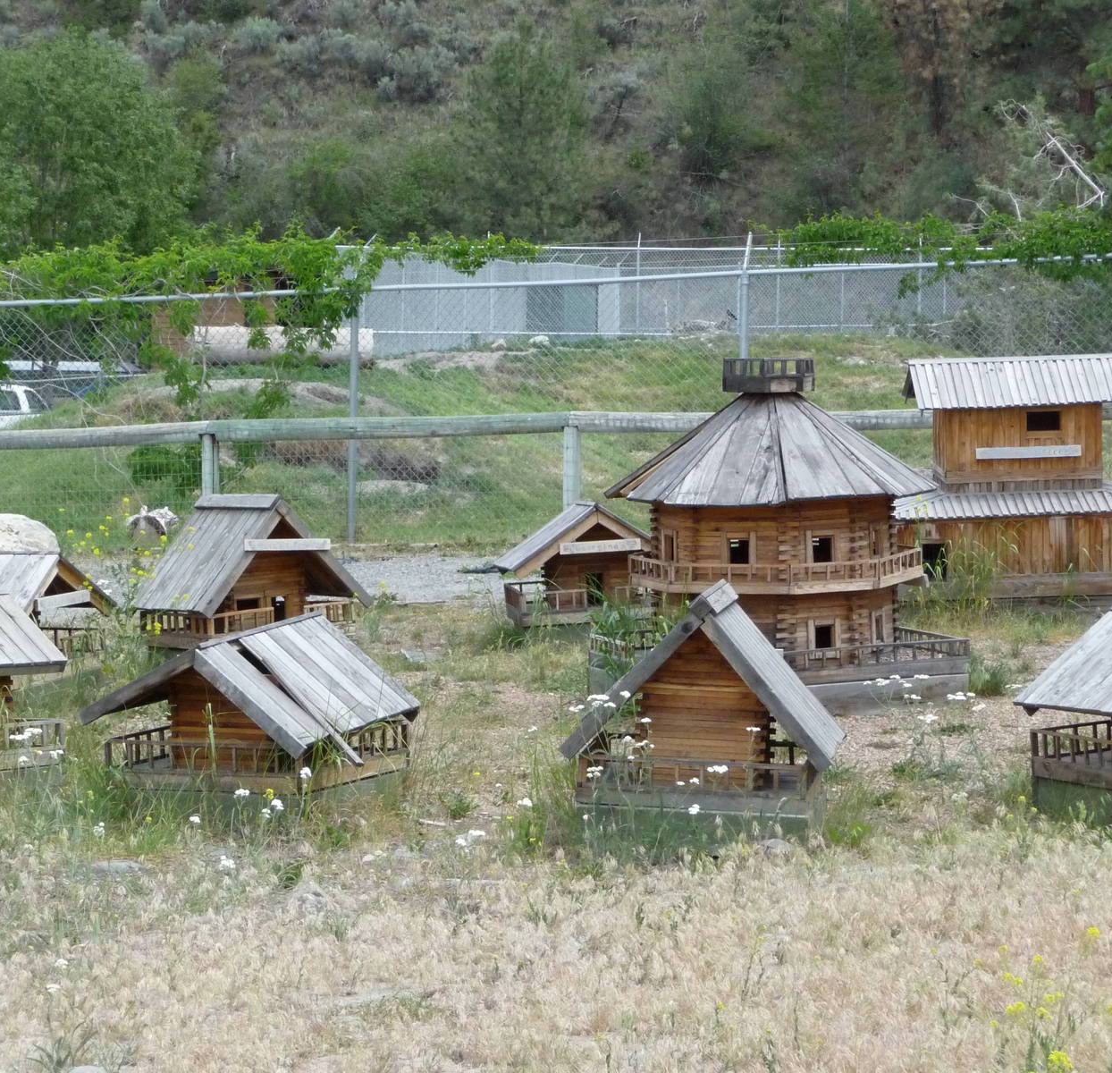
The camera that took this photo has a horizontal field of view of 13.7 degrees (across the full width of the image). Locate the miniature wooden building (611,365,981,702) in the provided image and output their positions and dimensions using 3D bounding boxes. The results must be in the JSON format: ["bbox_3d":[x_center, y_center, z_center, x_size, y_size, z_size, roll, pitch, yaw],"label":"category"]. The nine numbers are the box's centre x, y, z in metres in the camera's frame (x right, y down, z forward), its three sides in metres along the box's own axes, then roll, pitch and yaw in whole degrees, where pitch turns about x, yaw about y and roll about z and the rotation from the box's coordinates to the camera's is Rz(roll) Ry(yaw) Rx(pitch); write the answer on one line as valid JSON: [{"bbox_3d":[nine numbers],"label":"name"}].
[{"bbox_3d":[0.945,-0.025,19.700,1.380,1.480,1.380,0,3,-18],"label":"miniature wooden building"}]

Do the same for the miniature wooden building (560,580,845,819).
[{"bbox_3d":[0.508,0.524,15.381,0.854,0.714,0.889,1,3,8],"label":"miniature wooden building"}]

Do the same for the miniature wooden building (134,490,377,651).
[{"bbox_3d":[-1.472,0.161,22.287,0.854,0.722,0.837,-1,3,-28],"label":"miniature wooden building"}]

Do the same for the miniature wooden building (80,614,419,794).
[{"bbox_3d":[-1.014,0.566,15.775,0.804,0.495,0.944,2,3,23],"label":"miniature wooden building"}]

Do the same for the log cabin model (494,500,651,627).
[{"bbox_3d":[0.150,0.142,24.288,0.842,0.620,0.896,0,3,-7],"label":"log cabin model"}]

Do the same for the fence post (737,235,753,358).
[{"bbox_3d":[1.360,-1.090,33.300,0.070,2.190,0.160,1,3,18],"label":"fence post"}]

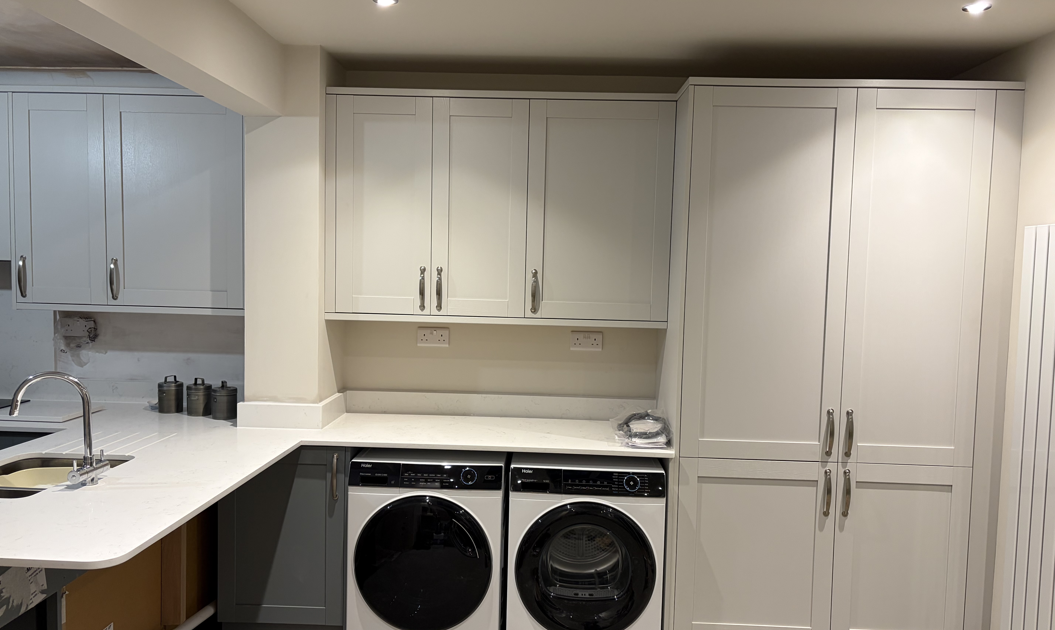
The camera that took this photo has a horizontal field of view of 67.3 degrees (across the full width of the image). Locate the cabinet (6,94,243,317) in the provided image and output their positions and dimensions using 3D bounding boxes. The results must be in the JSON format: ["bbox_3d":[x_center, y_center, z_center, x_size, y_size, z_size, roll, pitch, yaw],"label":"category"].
[{"bbox_3d":[-1.718,-0.492,3.573,1.018,0.942,0.324,1,4,2],"label":"cabinet"}]

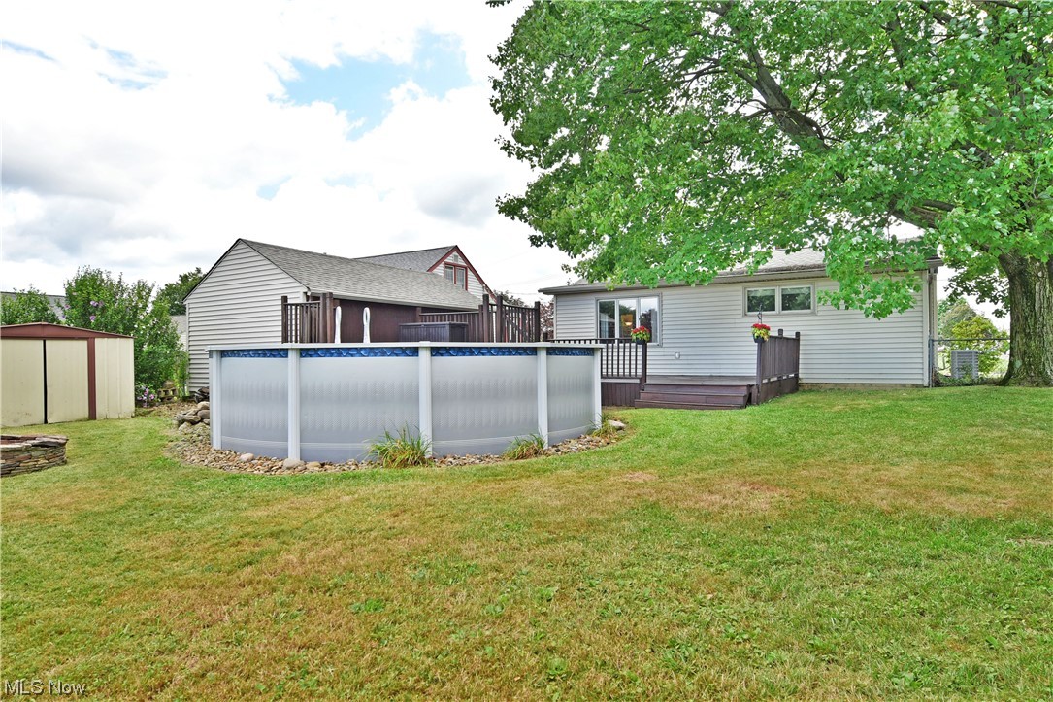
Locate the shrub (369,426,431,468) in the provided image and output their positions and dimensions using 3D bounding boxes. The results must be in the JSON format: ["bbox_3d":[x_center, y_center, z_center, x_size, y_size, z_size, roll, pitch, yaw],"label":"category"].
[{"bbox_3d":[-1.315,0.991,6.400,0.620,0.400,0.520,-1,0,-10],"label":"shrub"}]

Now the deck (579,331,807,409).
[{"bbox_3d":[3.444,0.357,14.181,4.500,1.520,5.200,-1,-1,33],"label":"deck"}]

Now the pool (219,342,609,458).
[{"bbox_3d":[-1.661,0.590,9.297,5.600,1.310,5.600,-1,-1,33],"label":"pool"}]

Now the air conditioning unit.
[{"bbox_3d":[12.357,0.410,17.300,0.600,0.880,0.600,-1,-1,33],"label":"air conditioning unit"}]

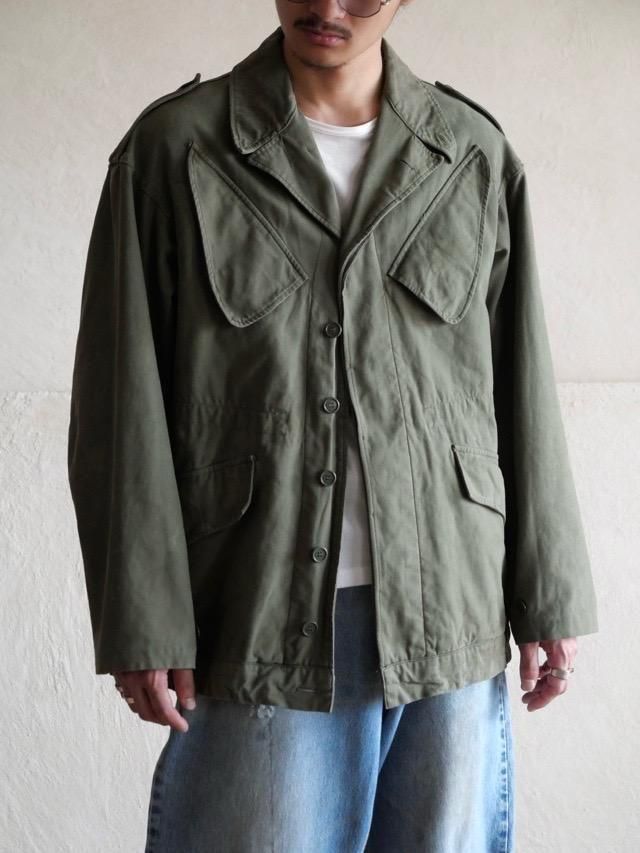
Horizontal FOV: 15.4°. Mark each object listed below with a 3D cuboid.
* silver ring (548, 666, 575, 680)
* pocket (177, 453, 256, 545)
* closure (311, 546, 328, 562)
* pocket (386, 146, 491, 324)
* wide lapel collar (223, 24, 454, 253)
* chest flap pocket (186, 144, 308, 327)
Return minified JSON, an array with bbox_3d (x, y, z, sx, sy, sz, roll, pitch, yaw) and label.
[{"bbox_3d":[0.300,0.308,2.950,0.023,0.011,0.023,7,12,-11],"label":"silver ring"},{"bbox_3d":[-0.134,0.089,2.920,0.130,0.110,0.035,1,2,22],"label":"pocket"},{"bbox_3d":[0.000,0.156,2.875,0.018,0.018,0.005,0,2,2],"label":"closure"},{"bbox_3d":[0.145,-0.234,2.900,0.128,0.212,0.040,-1,-6,-26],"label":"pocket"},{"bbox_3d":[0.029,-0.355,2.950,0.275,0.268,0.170,0,-2,-6],"label":"wide lapel collar"},{"bbox_3d":[-0.089,-0.234,2.890,0.148,0.220,0.040,0,-6,9],"label":"chest flap pocket"}]

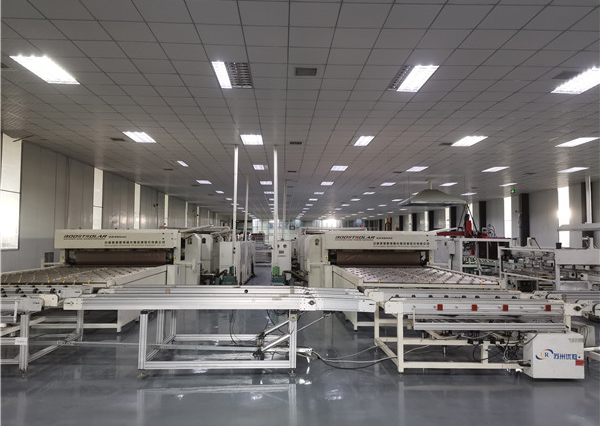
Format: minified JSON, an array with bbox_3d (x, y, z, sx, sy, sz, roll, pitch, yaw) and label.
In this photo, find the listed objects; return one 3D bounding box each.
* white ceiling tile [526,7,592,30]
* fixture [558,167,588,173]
[{"bbox_3d":[3.167,-2.392,5.565,0.600,0.020,0.600,0,-3,-2],"label":"white ceiling tile"},{"bbox_3d":[10.488,-1.646,17.411,0.600,0.040,1.200,0,-3,-2],"label":"fixture"}]

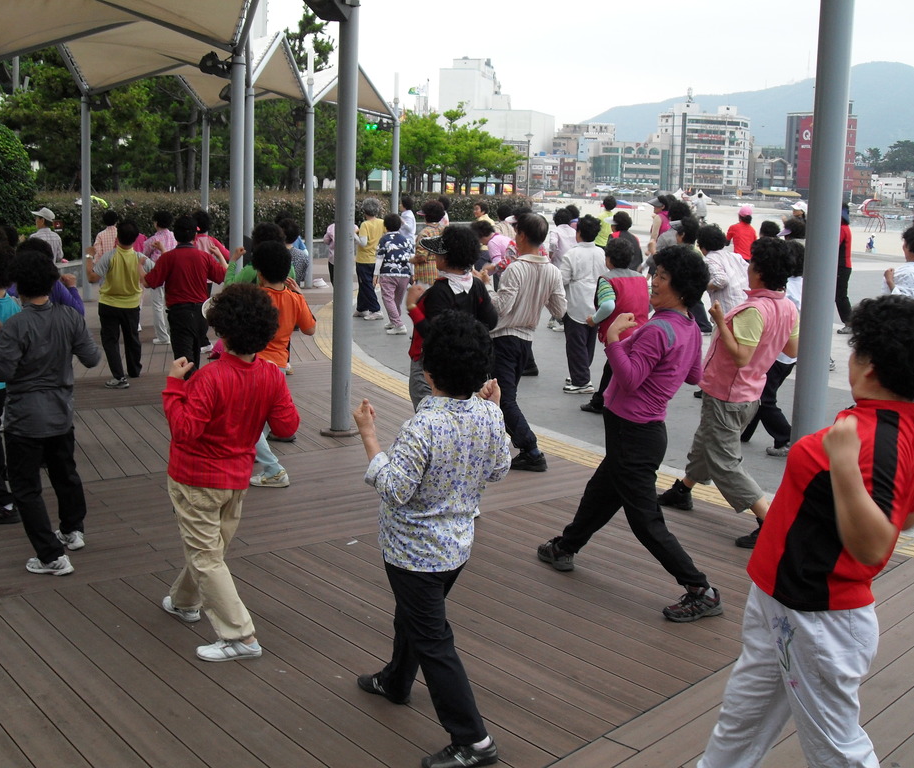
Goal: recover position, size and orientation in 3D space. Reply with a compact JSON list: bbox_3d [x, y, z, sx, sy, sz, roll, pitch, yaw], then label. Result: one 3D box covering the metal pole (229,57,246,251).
[{"bbox_3d":[-2.318,-1.886,12.557,0.150,3.180,0.150,1,9,0],"label":"metal pole"}]

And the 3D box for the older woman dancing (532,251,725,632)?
[{"bbox_3d":[0.785,0.174,5.436,1.000,1.580,0.620,7,11,30],"label":"older woman dancing"}]

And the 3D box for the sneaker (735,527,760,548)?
[{"bbox_3d":[1.533,0.782,5.956,0.255,0.110,0.095,7,11,30],"label":"sneaker"}]

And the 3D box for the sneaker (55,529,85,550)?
[{"bbox_3d":[-2.051,0.792,6.225,0.095,0.105,0.250,-9,14,-44],"label":"sneaker"}]

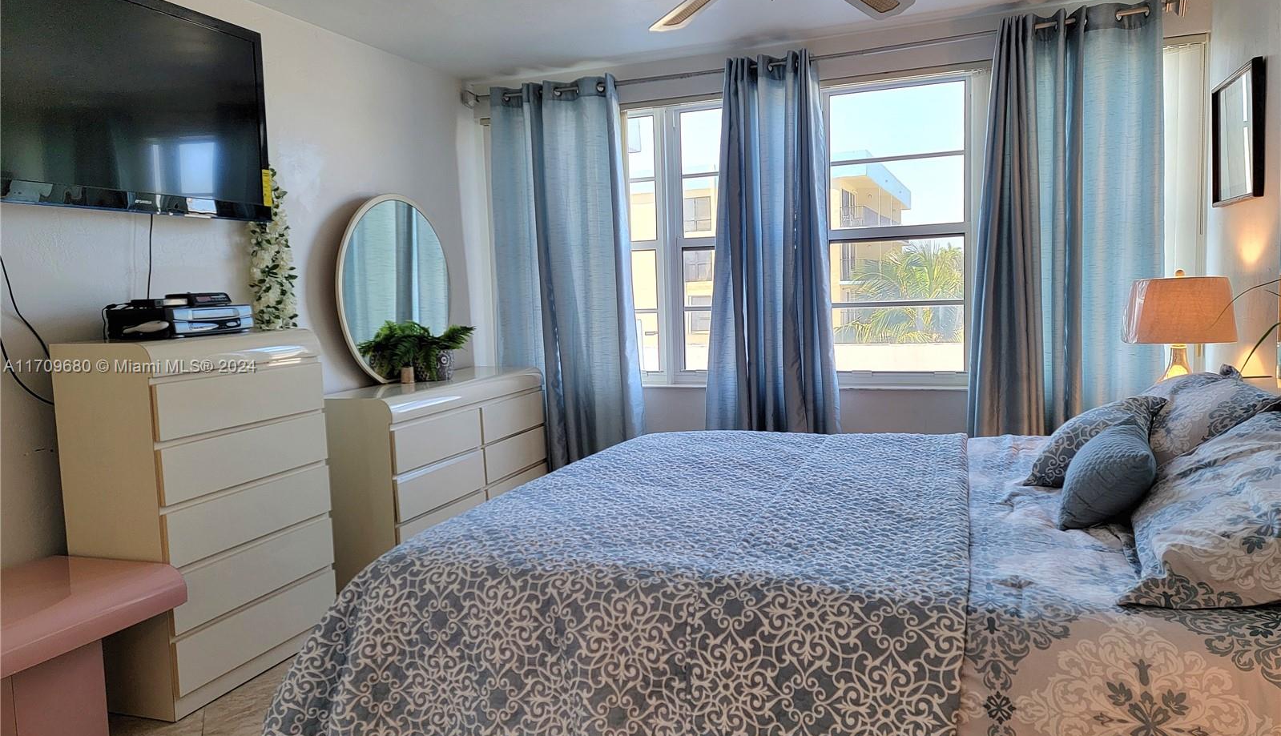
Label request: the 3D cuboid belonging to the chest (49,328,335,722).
[{"bbox_3d":[-1.489,0.467,3.068,0.405,1.152,0.737,0,6,21],"label":"chest"}]

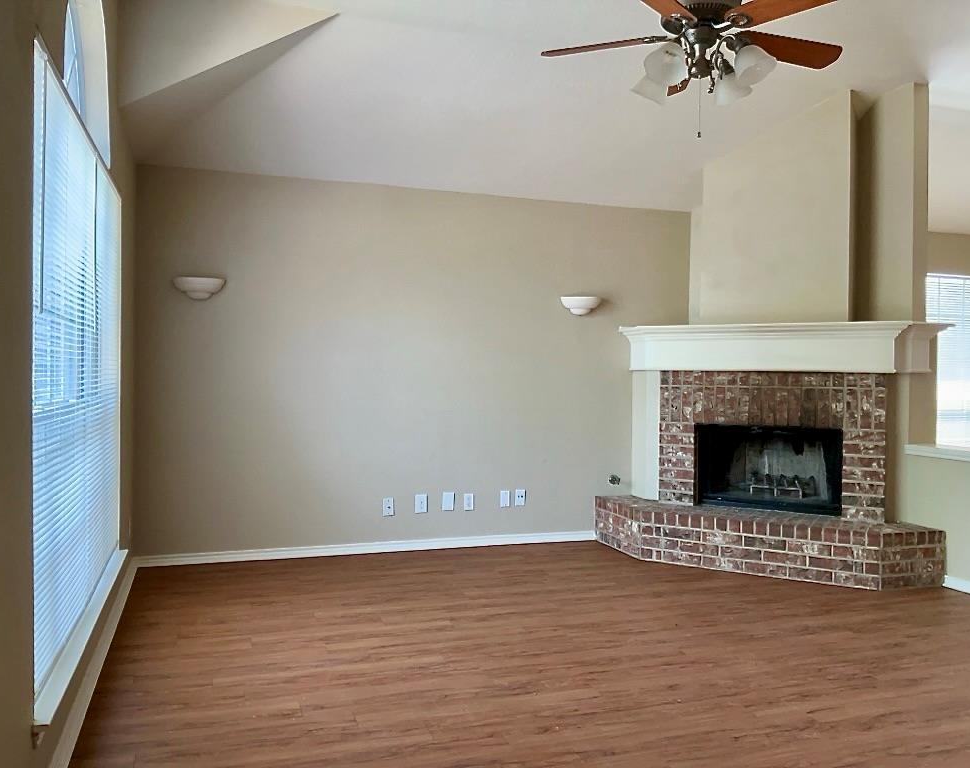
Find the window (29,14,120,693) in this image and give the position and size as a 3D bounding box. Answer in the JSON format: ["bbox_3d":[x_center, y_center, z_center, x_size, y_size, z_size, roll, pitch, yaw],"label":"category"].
[{"bbox_3d":[-1.465,-0.035,2.896,0.100,1.702,2.001,0,1,-19],"label":"window"}]

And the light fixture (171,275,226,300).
[{"bbox_3d":[-1.737,-0.576,4.867,0.315,0.132,0.150,0,1,-19],"label":"light fixture"}]

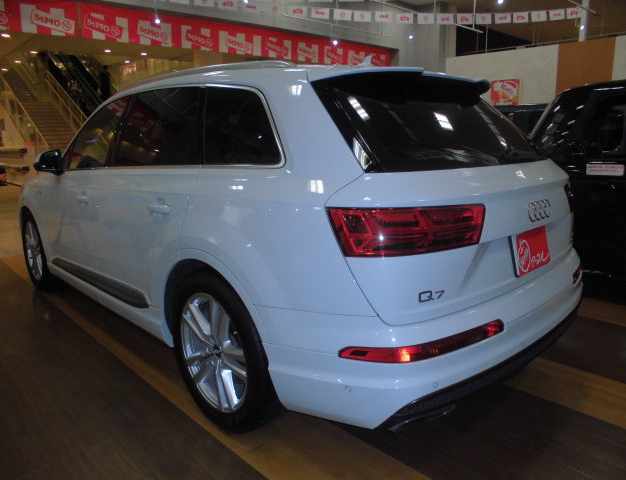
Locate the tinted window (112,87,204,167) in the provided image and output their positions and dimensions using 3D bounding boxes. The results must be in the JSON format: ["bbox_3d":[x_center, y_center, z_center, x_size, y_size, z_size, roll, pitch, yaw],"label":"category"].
[{"bbox_3d":[-0.823,-0.579,2.532,0.065,0.390,0.980,14,-2,-44],"label":"tinted window"}]

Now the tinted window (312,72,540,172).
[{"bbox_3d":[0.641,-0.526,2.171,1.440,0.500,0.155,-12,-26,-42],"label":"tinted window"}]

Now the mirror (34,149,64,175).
[{"bbox_3d":[-1.890,-0.560,3.428,0.200,0.175,0.140,-11,15,-39],"label":"mirror"}]

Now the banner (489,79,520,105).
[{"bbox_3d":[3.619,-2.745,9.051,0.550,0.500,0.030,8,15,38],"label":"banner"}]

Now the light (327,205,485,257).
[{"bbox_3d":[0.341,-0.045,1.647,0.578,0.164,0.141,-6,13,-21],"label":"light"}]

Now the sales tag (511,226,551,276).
[{"bbox_3d":[0.914,0.041,2.005,0.330,0.168,0.020,-12,4,-42],"label":"sales tag"}]

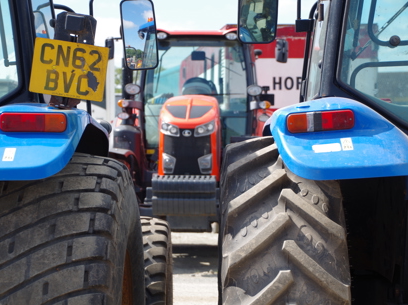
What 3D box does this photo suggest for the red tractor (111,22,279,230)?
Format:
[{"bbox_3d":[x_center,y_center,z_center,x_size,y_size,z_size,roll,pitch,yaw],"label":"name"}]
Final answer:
[{"bbox_3d":[-0.090,-0.060,17.600,2.350,3.050,4.700,0,0,3],"label":"red tractor"}]

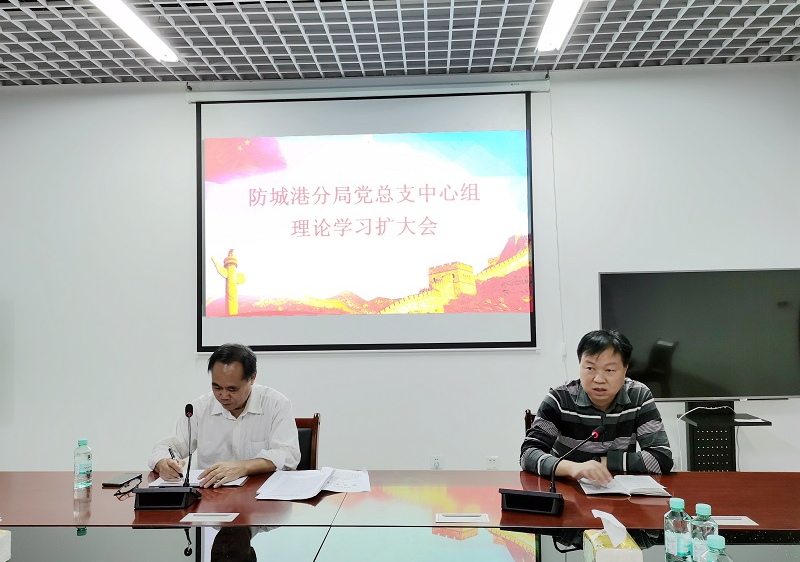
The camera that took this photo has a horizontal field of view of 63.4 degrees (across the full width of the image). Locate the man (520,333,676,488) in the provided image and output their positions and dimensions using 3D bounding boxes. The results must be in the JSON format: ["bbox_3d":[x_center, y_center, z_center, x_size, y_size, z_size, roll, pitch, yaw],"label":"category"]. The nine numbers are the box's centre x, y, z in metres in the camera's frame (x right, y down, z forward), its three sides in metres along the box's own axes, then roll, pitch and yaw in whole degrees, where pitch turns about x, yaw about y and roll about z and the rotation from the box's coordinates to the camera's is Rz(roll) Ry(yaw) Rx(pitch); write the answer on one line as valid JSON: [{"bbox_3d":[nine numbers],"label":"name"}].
[{"bbox_3d":[0.712,0.791,2.351,0.517,1.226,0.660,-2,-3,11],"label":"man"}]

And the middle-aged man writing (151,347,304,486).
[{"bbox_3d":[-0.638,0.832,2.409,0.548,1.196,0.680,-1,-3,3],"label":"middle-aged man writing"}]

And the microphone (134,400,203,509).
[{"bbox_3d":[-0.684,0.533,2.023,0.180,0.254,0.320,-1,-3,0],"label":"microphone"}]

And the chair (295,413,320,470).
[{"bbox_3d":[-0.630,0.993,2.511,0.560,0.883,0.580,-1,-3,3],"label":"chair"}]

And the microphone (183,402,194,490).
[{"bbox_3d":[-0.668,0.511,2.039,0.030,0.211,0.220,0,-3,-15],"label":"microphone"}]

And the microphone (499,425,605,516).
[{"bbox_3d":[0.468,0.540,1.917,0.260,0.196,0.340,-2,-3,23],"label":"microphone"}]

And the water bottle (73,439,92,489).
[{"bbox_3d":[-1.035,0.594,2.114,0.060,0.155,0.060,-1,-3,3],"label":"water bottle"}]

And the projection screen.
[{"bbox_3d":[-0.228,-0.366,4.016,2.100,1.575,0.050,-1,-3,3],"label":"projection screen"}]

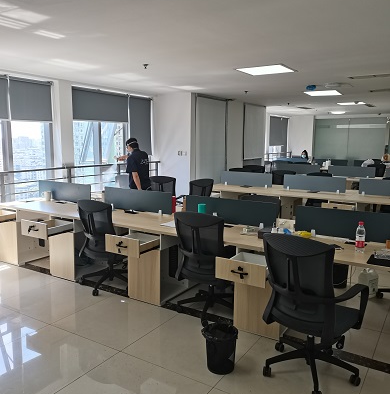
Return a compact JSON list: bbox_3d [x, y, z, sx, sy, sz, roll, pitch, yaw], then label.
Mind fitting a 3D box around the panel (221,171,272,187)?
[{"bbox_3d":[0.919,-0.311,7.011,1.000,0.245,0.028,6,10,32],"label":"panel"}]

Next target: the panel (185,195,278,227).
[{"bbox_3d":[0.347,0.139,3.881,1.010,0.230,0.025,6,10,32],"label":"panel"}]

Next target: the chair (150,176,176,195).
[{"bbox_3d":[-0.605,0.233,5.801,0.620,1.030,0.620,6,10,32],"label":"chair"}]

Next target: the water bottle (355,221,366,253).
[{"bbox_3d":[1.249,0.299,2.919,0.067,0.236,0.067,6,10,32],"label":"water bottle"}]

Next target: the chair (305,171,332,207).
[{"bbox_3d":[2.221,0.075,7.048,0.620,1.030,0.620,6,10,32],"label":"chair"}]

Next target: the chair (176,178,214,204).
[{"bbox_3d":[-0.079,0.218,6.011,0.620,0.990,0.630,-6,11,-40],"label":"chair"}]

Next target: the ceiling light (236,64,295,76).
[{"bbox_3d":[0.942,-1.667,5.144,0.640,0.050,0.620,6,10,32],"label":"ceiling light"}]

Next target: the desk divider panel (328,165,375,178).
[{"bbox_3d":[3.547,-0.565,8.895,1.010,0.230,0.025,6,10,32],"label":"desk divider panel"}]

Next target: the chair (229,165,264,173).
[{"bbox_3d":[0.995,-0.090,8.128,0.620,1.030,0.620,6,10,32],"label":"chair"}]

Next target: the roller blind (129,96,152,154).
[{"bbox_3d":[-1.123,-1.466,8.133,0.060,1.190,0.740,6,10,32],"label":"roller blind"}]

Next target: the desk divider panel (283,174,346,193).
[{"bbox_3d":[1.945,-0.208,6.376,1.000,0.245,0.028,6,10,32],"label":"desk divider panel"}]

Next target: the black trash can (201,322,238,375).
[{"bbox_3d":[0.182,1.067,2.743,0.250,0.268,0.250,0,8,0],"label":"black trash can"}]

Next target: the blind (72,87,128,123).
[{"bbox_3d":[-1.641,-1.612,6.980,0.050,0.540,1.330,6,10,32],"label":"blind"}]

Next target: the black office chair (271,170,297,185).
[{"bbox_3d":[1.667,0.029,7.466,0.620,0.990,0.630,4,9,20],"label":"black office chair"}]

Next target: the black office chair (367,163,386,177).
[{"bbox_3d":[4.274,-0.233,9.326,0.620,1.020,0.620,6,10,32],"label":"black office chair"}]

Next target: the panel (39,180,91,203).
[{"bbox_3d":[-1.692,-0.063,5.075,1.000,0.245,0.028,6,10,32],"label":"panel"}]

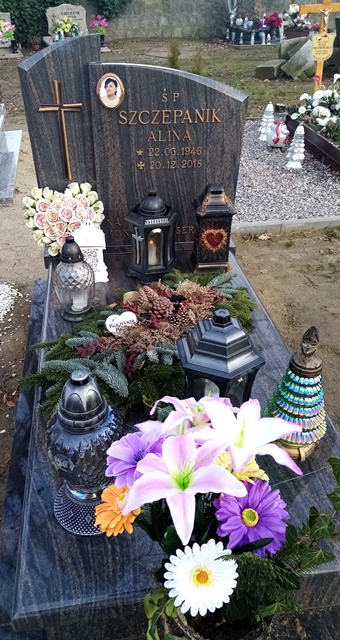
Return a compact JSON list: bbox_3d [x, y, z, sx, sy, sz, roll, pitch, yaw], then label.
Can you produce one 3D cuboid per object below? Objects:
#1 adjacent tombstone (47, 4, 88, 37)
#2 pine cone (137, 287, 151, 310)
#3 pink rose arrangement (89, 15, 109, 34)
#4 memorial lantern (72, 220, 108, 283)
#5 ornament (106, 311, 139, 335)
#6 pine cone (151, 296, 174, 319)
[{"bbox_3d":[-2.030,-5.932,9.521,0.830,0.570,0.130,-5,35,-8],"label":"adjacent tombstone"},{"bbox_3d":[-0.098,-0.079,1.770,0.050,0.085,0.050,-19,26,2],"label":"pine cone"},{"bbox_3d":[-1.383,-5.708,9.301,0.370,0.360,0.340,-5,35,-8],"label":"pink rose arrangement"},{"bbox_3d":[-0.312,-0.291,1.936,0.140,0.240,0.130,-4,33,-8],"label":"memorial lantern"},{"bbox_3d":[-0.150,0.017,1.517,0.112,0.095,0.008,-12,-7,-9],"label":"ornament"},{"bbox_3d":[-0.024,-0.038,1.506,0.073,0.073,0.073,-5,35,-8],"label":"pine cone"}]

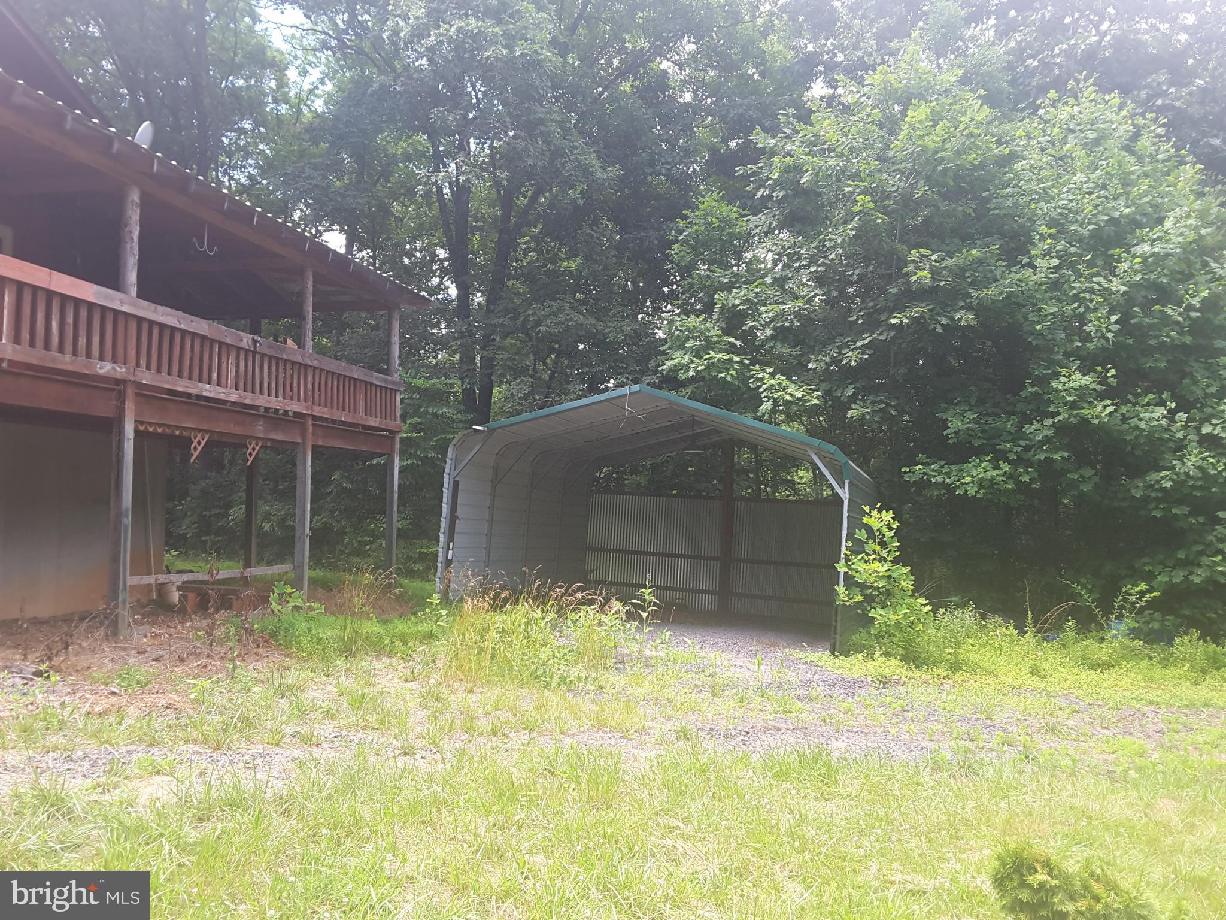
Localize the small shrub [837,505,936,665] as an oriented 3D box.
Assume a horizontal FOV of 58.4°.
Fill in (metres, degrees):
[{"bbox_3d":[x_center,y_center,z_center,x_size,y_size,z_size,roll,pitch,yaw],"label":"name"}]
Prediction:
[{"bbox_3d":[3.643,1.659,14.625,1.200,2.000,1.100,1,-2,0],"label":"small shrub"}]

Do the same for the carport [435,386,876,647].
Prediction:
[{"bbox_3d":[1.310,0.962,18.987,6.080,3.570,6.420,3,-4,18],"label":"carport"}]

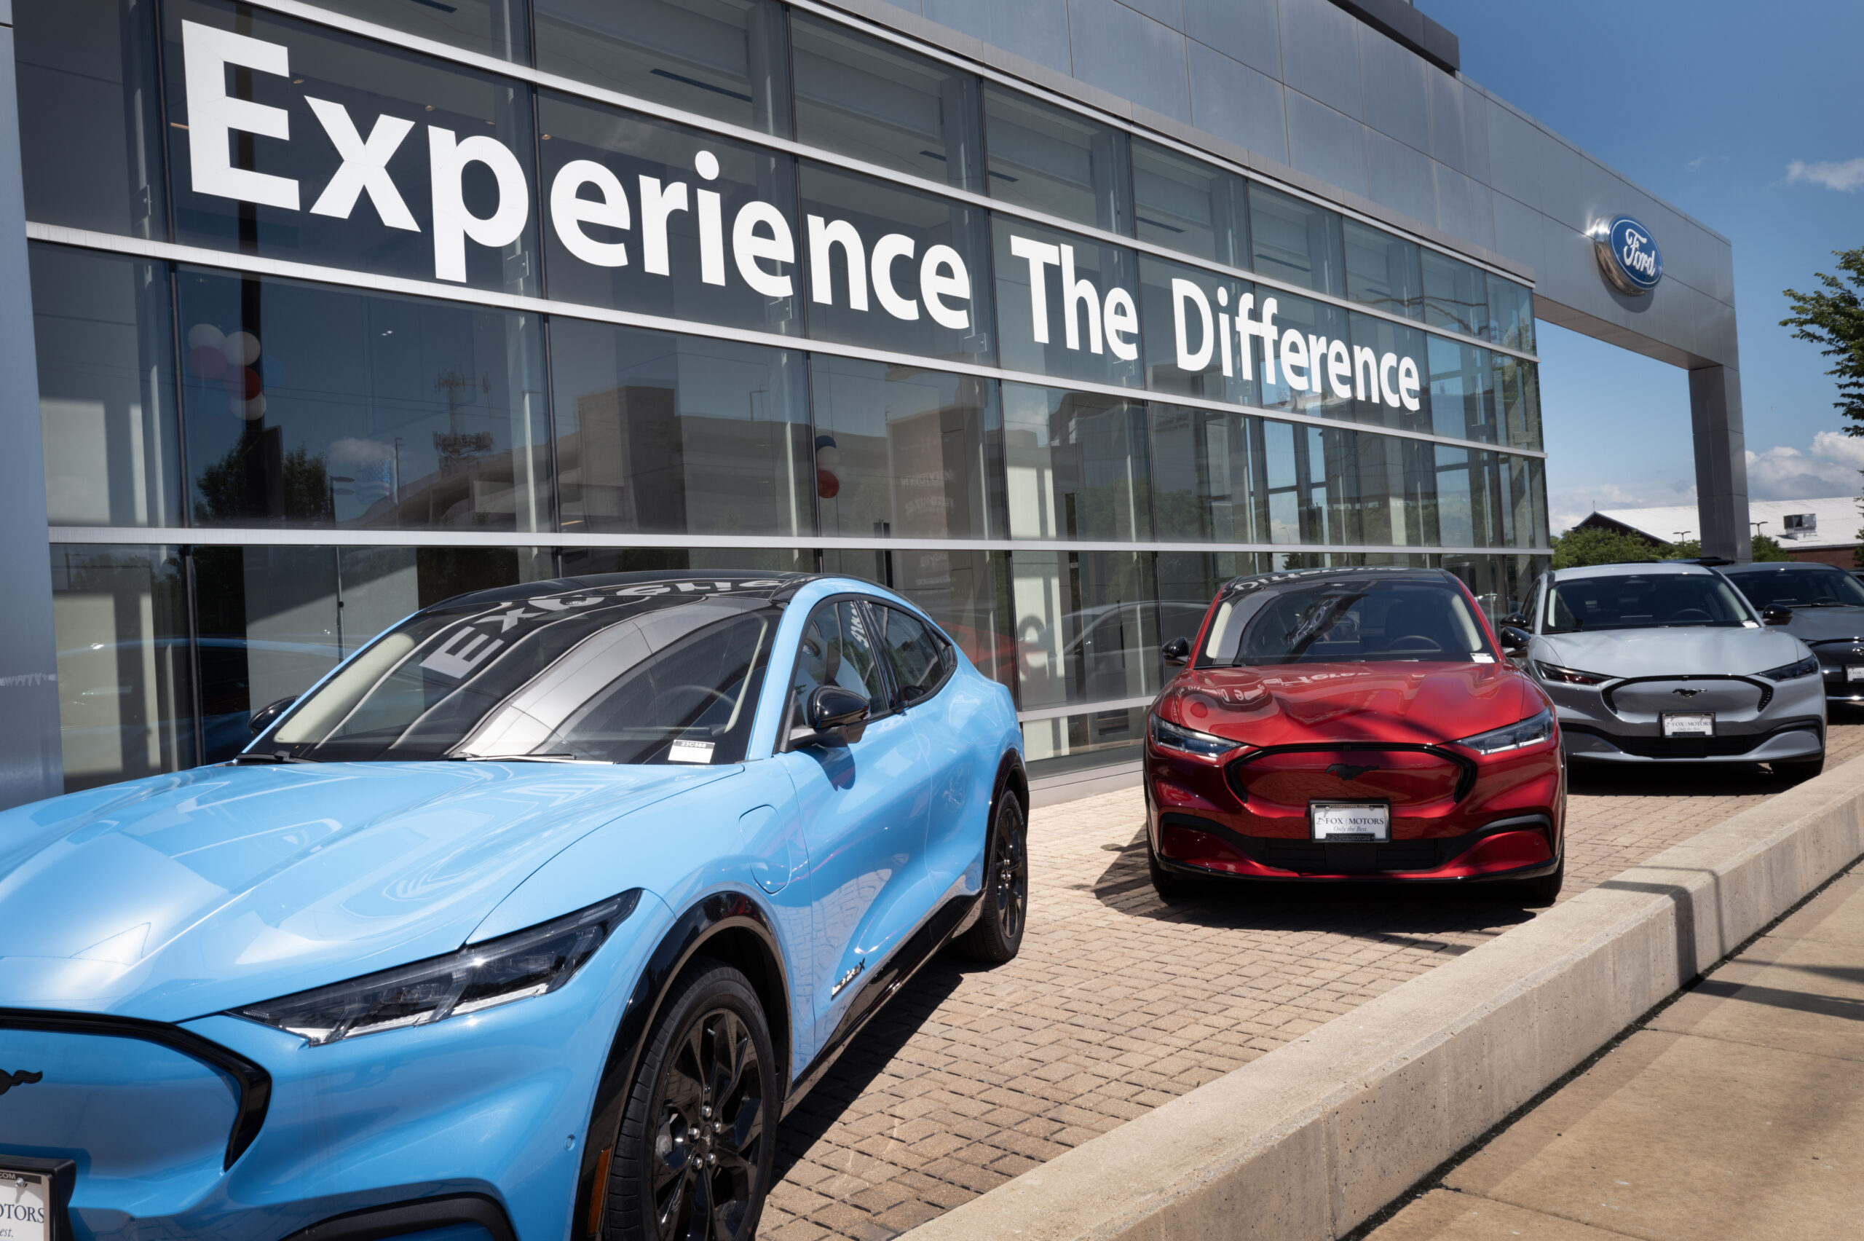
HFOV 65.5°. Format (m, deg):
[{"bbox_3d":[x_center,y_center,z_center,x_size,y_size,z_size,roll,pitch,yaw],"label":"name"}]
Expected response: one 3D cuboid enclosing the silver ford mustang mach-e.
[{"bbox_3d":[5.770,0.325,11.920,1.970,1.610,4.720,-2,1,18],"label":"silver ford mustang mach-e"}]

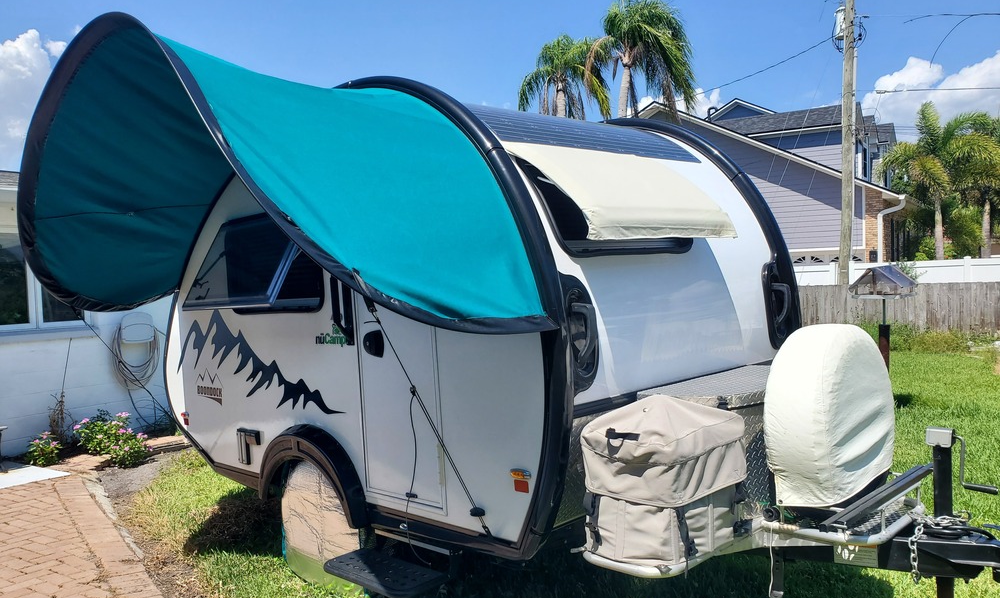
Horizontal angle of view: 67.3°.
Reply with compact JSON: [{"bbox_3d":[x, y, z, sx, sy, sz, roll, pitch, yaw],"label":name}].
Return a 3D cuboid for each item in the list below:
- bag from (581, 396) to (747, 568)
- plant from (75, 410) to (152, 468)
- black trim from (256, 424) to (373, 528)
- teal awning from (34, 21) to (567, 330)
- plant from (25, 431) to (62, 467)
[{"bbox_3d":[0.634,0.651,2.900,0.386,0.548,0.477,-1,2,45],"label":"bag"},{"bbox_3d":[-3.448,1.226,6.700,0.680,0.420,0.580,-2,2,-18],"label":"plant"},{"bbox_3d":[-0.990,0.873,3.832,0.898,0.447,0.112,-1,2,45],"label":"black trim"},{"bbox_3d":[-1.336,-0.522,3.403,3.167,1.421,1.035,-1,2,45],"label":"teal awning"},{"bbox_3d":[-4.011,1.309,6.600,0.330,0.300,0.320,-2,2,-18],"label":"plant"}]

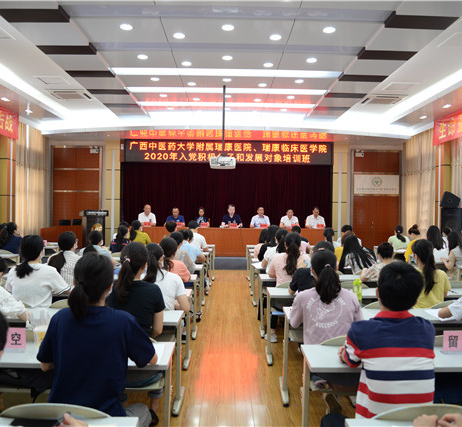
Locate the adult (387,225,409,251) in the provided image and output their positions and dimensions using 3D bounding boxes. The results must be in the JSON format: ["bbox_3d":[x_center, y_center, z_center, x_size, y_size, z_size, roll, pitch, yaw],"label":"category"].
[{"bbox_3d":[3.982,0.909,10.151,0.500,1.270,0.720,1,0,-6],"label":"adult"}]

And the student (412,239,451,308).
[{"bbox_3d":[1.755,0.859,3.952,0.500,1.258,0.680,1,0,-9],"label":"student"}]

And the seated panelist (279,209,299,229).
[{"bbox_3d":[1.693,0.547,12.224,0.530,1.300,0.650,1,0,-1],"label":"seated panelist"}]

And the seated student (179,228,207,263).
[{"bbox_3d":[-0.620,0.846,6.502,0.470,1.208,0.660,1,0,2],"label":"seated student"}]

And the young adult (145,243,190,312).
[{"bbox_3d":[-0.612,0.915,4.050,0.460,1.269,0.720,1,0,3],"label":"young adult"}]

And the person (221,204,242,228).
[{"bbox_3d":[0.025,0.492,12.206,0.550,1.370,0.650,1,0,-1],"label":"person"}]

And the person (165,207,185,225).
[{"bbox_3d":[-1.590,0.502,12.189,0.540,1.310,0.650,1,0,-1],"label":"person"}]

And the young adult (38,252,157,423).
[{"bbox_3d":[-0.671,0.824,2.122,0.570,1.281,0.680,1,0,2],"label":"young adult"}]

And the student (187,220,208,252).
[{"bbox_3d":[-0.693,0.830,8.951,0.500,1.330,0.750,1,0,4],"label":"student"}]

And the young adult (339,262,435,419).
[{"bbox_3d":[0.771,0.905,2.150,0.480,1.330,0.720,1,0,0],"label":"young adult"}]

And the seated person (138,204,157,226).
[{"bbox_3d":[-2.396,0.467,12.180,0.520,1.360,0.650,1,0,-1],"label":"seated person"}]

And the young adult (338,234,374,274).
[{"bbox_3d":[1.853,0.938,6.200,0.500,1.256,0.720,1,0,-6],"label":"young adult"}]

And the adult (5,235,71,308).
[{"bbox_3d":[-1.723,0.816,3.922,0.550,1.259,0.680,1,0,4],"label":"adult"}]

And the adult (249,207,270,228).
[{"bbox_3d":[0.844,0.522,12.214,0.540,1.330,0.650,1,0,-1],"label":"adult"}]

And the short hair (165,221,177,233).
[{"bbox_3d":[-1.129,0.247,8.100,0.190,0.200,0.210,1,0,14],"label":"short hair"}]

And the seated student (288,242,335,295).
[{"bbox_3d":[0.836,0.922,4.270,0.500,1.283,0.740,1,0,-6],"label":"seated student"}]

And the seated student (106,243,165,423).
[{"bbox_3d":[-0.705,0.881,3.150,0.460,1.343,0.720,1,0,2],"label":"seated student"}]

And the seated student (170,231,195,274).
[{"bbox_3d":[-0.713,0.896,6.150,0.450,1.292,0.720,1,0,0],"label":"seated student"}]

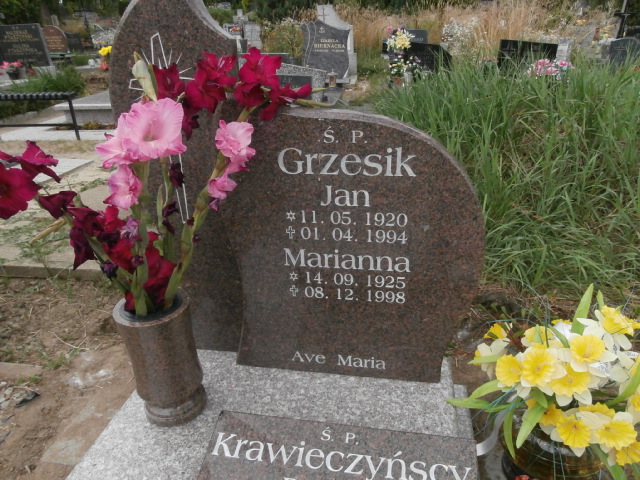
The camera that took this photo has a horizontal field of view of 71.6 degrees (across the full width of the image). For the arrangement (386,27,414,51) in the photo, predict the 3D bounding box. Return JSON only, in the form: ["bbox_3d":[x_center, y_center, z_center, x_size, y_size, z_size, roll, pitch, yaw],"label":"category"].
[{"bbox_3d":[1.057,-2.659,5.900,0.380,0.360,0.320,5,26,15],"label":"arrangement"}]

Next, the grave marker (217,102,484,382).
[{"bbox_3d":[0.074,0.027,1.149,0.650,0.725,0.106,2,24,10],"label":"grave marker"}]

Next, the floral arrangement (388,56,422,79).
[{"bbox_3d":[1.137,-2.287,5.900,0.420,0.310,0.320,5,26,15],"label":"floral arrangement"}]

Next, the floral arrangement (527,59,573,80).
[{"bbox_3d":[2.909,-2.158,5.600,0.570,0.280,0.360,11,28,27],"label":"floral arrangement"}]

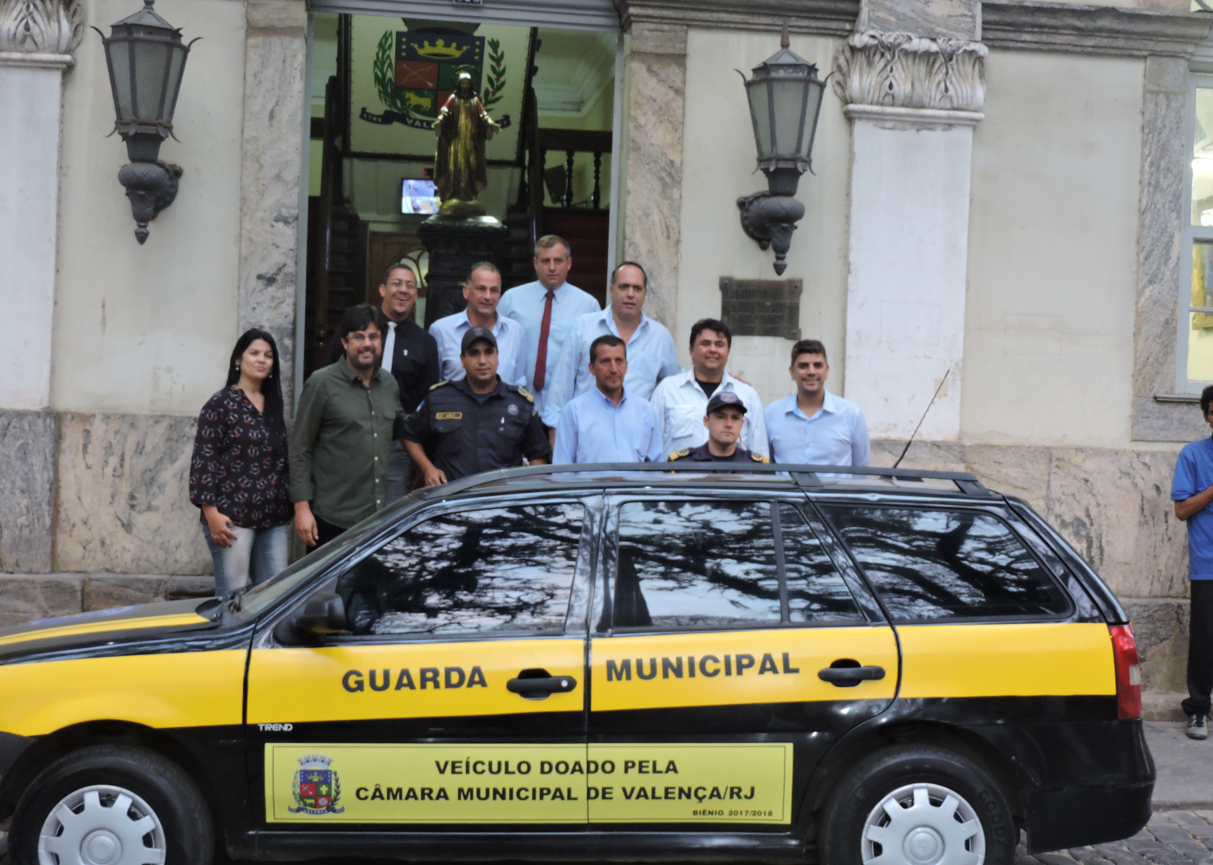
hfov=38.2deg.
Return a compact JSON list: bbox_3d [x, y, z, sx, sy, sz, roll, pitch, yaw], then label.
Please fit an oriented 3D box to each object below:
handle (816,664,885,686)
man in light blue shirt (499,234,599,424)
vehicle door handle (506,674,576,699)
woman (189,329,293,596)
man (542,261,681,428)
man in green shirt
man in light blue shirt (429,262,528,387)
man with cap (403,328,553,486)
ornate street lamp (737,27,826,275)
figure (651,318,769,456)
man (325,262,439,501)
[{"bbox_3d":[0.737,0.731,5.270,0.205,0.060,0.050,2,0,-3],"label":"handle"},{"bbox_3d":[-0.289,-0.069,8.459,0.520,1.770,0.340,2,1,-2],"label":"man in light blue shirt"},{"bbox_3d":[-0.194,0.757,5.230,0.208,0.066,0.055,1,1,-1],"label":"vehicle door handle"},{"bbox_3d":[-1.595,0.371,7.658,0.450,1.650,0.330,2,1,-23],"label":"woman"},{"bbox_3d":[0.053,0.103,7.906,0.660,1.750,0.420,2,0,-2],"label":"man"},{"bbox_3d":[-1.097,0.333,7.457,0.520,1.750,0.360,2,1,-33],"label":"man in green shirt"},{"bbox_3d":[-0.600,0.092,8.007,0.520,1.730,0.330,2,0,-14],"label":"man in light blue shirt"},{"bbox_3d":[-0.563,0.426,7.609,0.600,1.770,0.360,2,1,-2],"label":"man with cap"},{"bbox_3d":[0.841,-1.379,8.530,0.450,1.220,0.580,2,1,-6],"label":"ornate street lamp"},{"bbox_3d":[0.434,0.371,7.657,0.540,1.740,0.340,2,0,-2],"label":"figure"},{"bbox_3d":[-1.044,0.097,8.109,0.530,1.750,0.360,2,1,-9],"label":"man"}]

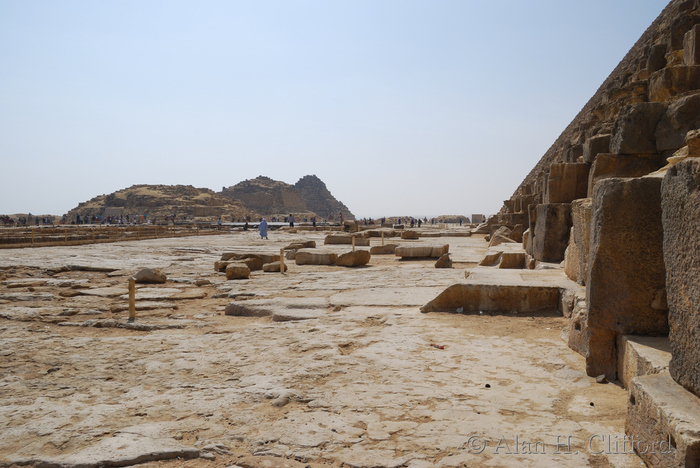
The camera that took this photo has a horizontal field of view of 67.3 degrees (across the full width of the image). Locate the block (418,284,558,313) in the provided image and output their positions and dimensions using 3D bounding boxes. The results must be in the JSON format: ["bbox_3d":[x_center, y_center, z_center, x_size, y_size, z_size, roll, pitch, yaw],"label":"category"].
[{"bbox_3d":[2.572,1.126,9.689,2.450,0.500,1.100,0,2,12],"label":"block"}]

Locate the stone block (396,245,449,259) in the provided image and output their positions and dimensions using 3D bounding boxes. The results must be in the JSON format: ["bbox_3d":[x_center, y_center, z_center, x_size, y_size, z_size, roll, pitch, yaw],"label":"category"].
[{"bbox_3d":[3.006,0.716,21.935,2.000,0.410,1.700,0,2,13],"label":"stone block"}]

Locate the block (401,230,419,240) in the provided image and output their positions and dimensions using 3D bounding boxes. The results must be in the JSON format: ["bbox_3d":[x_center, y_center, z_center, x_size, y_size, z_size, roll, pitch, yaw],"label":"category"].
[{"bbox_3d":[4.823,0.131,42.026,1.300,0.640,0.950,0,2,8],"label":"block"}]

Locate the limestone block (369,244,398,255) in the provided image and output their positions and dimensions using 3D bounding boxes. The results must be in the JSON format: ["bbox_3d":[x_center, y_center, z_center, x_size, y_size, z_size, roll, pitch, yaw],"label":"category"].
[{"bbox_3d":[1.555,0.718,24.036,1.250,0.410,0.850,0,2,8],"label":"limestone block"}]

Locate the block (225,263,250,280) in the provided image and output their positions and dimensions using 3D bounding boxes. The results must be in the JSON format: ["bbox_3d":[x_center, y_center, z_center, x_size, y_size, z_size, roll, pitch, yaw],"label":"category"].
[{"bbox_3d":[-3.106,1.025,14.638,0.630,0.400,0.500,0,2,0],"label":"block"}]

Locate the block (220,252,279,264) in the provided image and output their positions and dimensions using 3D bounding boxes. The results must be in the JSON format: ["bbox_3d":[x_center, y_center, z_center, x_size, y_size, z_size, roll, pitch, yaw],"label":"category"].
[{"bbox_3d":[-3.719,0.885,19.639,1.950,0.360,0.950,0,2,15],"label":"block"}]

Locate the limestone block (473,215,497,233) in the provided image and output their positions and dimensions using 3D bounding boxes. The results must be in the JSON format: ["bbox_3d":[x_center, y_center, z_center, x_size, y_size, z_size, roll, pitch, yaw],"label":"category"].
[{"bbox_3d":[11.545,-0.780,44.997,1.950,1.620,1.300,0,2,12],"label":"limestone block"}]

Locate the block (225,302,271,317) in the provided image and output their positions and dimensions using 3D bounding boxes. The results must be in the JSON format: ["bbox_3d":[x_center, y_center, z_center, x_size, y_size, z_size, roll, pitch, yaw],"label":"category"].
[{"bbox_3d":[-1.803,1.284,9.243,0.760,0.210,0.500,0,2,8],"label":"block"}]

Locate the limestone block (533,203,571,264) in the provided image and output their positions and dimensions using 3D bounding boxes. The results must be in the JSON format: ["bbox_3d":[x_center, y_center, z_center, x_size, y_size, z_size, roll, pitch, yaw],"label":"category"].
[{"bbox_3d":[5.296,-0.043,13.706,0.850,1.520,1.050,0,2,7],"label":"limestone block"}]

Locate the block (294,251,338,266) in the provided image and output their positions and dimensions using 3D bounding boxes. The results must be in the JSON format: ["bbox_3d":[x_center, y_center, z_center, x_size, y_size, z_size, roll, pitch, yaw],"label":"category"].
[{"bbox_3d":[-1.223,0.860,19.188,1.300,0.440,1.200,0,2,14],"label":"block"}]

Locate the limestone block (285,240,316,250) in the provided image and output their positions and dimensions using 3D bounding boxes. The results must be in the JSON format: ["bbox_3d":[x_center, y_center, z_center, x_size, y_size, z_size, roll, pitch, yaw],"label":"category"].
[{"bbox_3d":[-2.718,0.606,28.732,1.650,0.380,0.900,-1,2,-18],"label":"limestone block"}]

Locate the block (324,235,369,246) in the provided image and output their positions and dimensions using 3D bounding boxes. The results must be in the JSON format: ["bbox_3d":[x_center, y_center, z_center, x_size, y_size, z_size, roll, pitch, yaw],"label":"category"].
[{"bbox_3d":[-0.154,0.418,32.428,2.650,0.530,1.000,0,2,12],"label":"block"}]

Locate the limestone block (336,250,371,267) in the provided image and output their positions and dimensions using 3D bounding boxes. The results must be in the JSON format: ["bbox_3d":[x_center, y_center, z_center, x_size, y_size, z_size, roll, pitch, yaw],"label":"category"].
[{"bbox_3d":[0.133,0.856,18.387,1.050,0.500,0.800,-1,2,-18],"label":"limestone block"}]

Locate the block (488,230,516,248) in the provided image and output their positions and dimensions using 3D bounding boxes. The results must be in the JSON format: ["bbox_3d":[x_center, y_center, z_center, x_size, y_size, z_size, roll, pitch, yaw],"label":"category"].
[{"bbox_3d":[8.102,0.225,27.822,1.350,0.950,1.100,0,2,12],"label":"block"}]

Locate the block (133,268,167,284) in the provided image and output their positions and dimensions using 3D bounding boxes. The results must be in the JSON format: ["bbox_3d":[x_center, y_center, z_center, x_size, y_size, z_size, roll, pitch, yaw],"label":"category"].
[{"bbox_3d":[-5.199,1.073,13.692,0.800,0.370,0.580,0,2,-14],"label":"block"}]

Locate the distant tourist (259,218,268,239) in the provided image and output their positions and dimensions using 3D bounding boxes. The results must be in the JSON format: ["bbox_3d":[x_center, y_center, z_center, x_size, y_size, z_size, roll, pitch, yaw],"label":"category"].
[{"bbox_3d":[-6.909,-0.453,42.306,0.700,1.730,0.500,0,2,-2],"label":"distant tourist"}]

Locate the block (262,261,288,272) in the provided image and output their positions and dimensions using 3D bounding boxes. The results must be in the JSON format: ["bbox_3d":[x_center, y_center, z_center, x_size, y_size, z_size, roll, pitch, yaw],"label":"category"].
[{"bbox_3d":[-2.351,1.012,16.538,0.780,0.310,0.500,0,2,0],"label":"block"}]

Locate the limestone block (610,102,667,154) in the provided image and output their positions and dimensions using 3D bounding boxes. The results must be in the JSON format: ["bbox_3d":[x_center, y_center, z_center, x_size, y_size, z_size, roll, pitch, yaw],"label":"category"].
[{"bbox_3d":[6.924,-2.436,12.632,1.000,1.180,0.950,0,2,12],"label":"limestone block"}]

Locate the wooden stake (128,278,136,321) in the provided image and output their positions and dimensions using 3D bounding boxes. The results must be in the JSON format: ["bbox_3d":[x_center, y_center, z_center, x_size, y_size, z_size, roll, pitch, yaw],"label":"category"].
[{"bbox_3d":[-3.585,1.071,8.659,0.090,0.700,0.090,0,2,0],"label":"wooden stake"}]

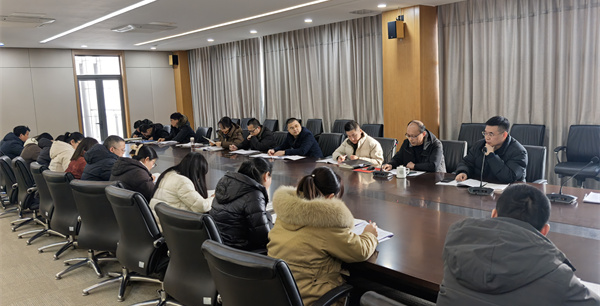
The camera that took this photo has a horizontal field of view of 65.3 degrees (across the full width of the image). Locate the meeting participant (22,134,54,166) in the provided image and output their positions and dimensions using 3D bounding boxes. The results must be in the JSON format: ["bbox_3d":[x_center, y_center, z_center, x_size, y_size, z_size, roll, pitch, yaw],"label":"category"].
[{"bbox_3d":[-3.528,0.317,6.590,0.570,1.190,0.820,5,11,44],"label":"meeting participant"}]

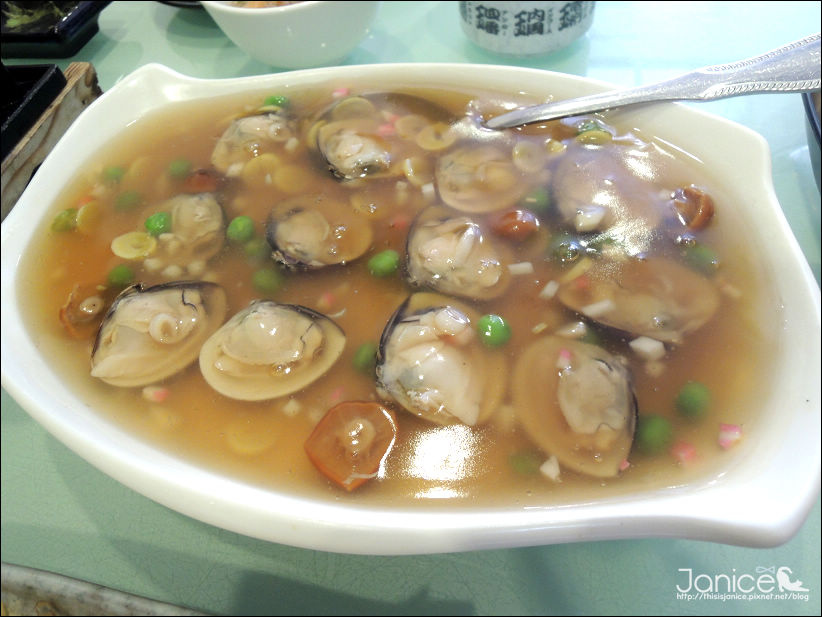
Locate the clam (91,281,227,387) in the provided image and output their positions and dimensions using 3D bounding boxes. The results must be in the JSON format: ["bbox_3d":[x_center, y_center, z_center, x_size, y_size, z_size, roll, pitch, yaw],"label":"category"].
[{"bbox_3d":[-0.081,0.005,0.181,0.044,0.016,0.037,-40,71,-18],"label":"clam"}]

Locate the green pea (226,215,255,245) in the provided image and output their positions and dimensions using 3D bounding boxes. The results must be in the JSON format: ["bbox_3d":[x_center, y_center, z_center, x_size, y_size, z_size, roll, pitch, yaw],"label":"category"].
[{"bbox_3d":[-0.057,-0.027,0.192,0.009,0.009,0.009,-2,58,4],"label":"green pea"}]

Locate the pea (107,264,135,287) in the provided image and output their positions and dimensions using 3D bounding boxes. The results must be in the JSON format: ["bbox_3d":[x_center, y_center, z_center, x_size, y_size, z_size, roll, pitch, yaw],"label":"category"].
[{"bbox_3d":[-0.098,-0.011,0.192,0.009,0.009,0.009,-2,58,4],"label":"pea"}]

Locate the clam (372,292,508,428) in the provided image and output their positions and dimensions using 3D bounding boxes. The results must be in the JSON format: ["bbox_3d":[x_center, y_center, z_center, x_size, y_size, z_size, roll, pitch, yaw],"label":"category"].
[{"bbox_3d":[0.008,0.014,0.167,0.038,0.016,0.046,-16,58,-16],"label":"clam"}]

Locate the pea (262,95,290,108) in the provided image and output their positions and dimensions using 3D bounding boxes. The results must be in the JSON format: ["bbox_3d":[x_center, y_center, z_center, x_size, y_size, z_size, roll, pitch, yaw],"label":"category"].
[{"bbox_3d":[-0.052,-0.078,0.219,0.009,0.009,0.009,-2,58,4],"label":"pea"}]

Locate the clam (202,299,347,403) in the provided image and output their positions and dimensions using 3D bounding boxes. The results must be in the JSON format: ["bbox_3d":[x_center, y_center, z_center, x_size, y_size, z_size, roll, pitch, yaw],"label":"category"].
[{"bbox_3d":[-0.042,0.011,0.173,0.043,0.016,0.034,-9,63,0],"label":"clam"}]

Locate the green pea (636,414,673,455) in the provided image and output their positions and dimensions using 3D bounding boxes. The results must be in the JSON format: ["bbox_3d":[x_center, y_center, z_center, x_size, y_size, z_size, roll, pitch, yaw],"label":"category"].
[{"bbox_3d":[0.065,0.033,0.151,0.009,0.009,0.009,-2,58,4],"label":"green pea"}]

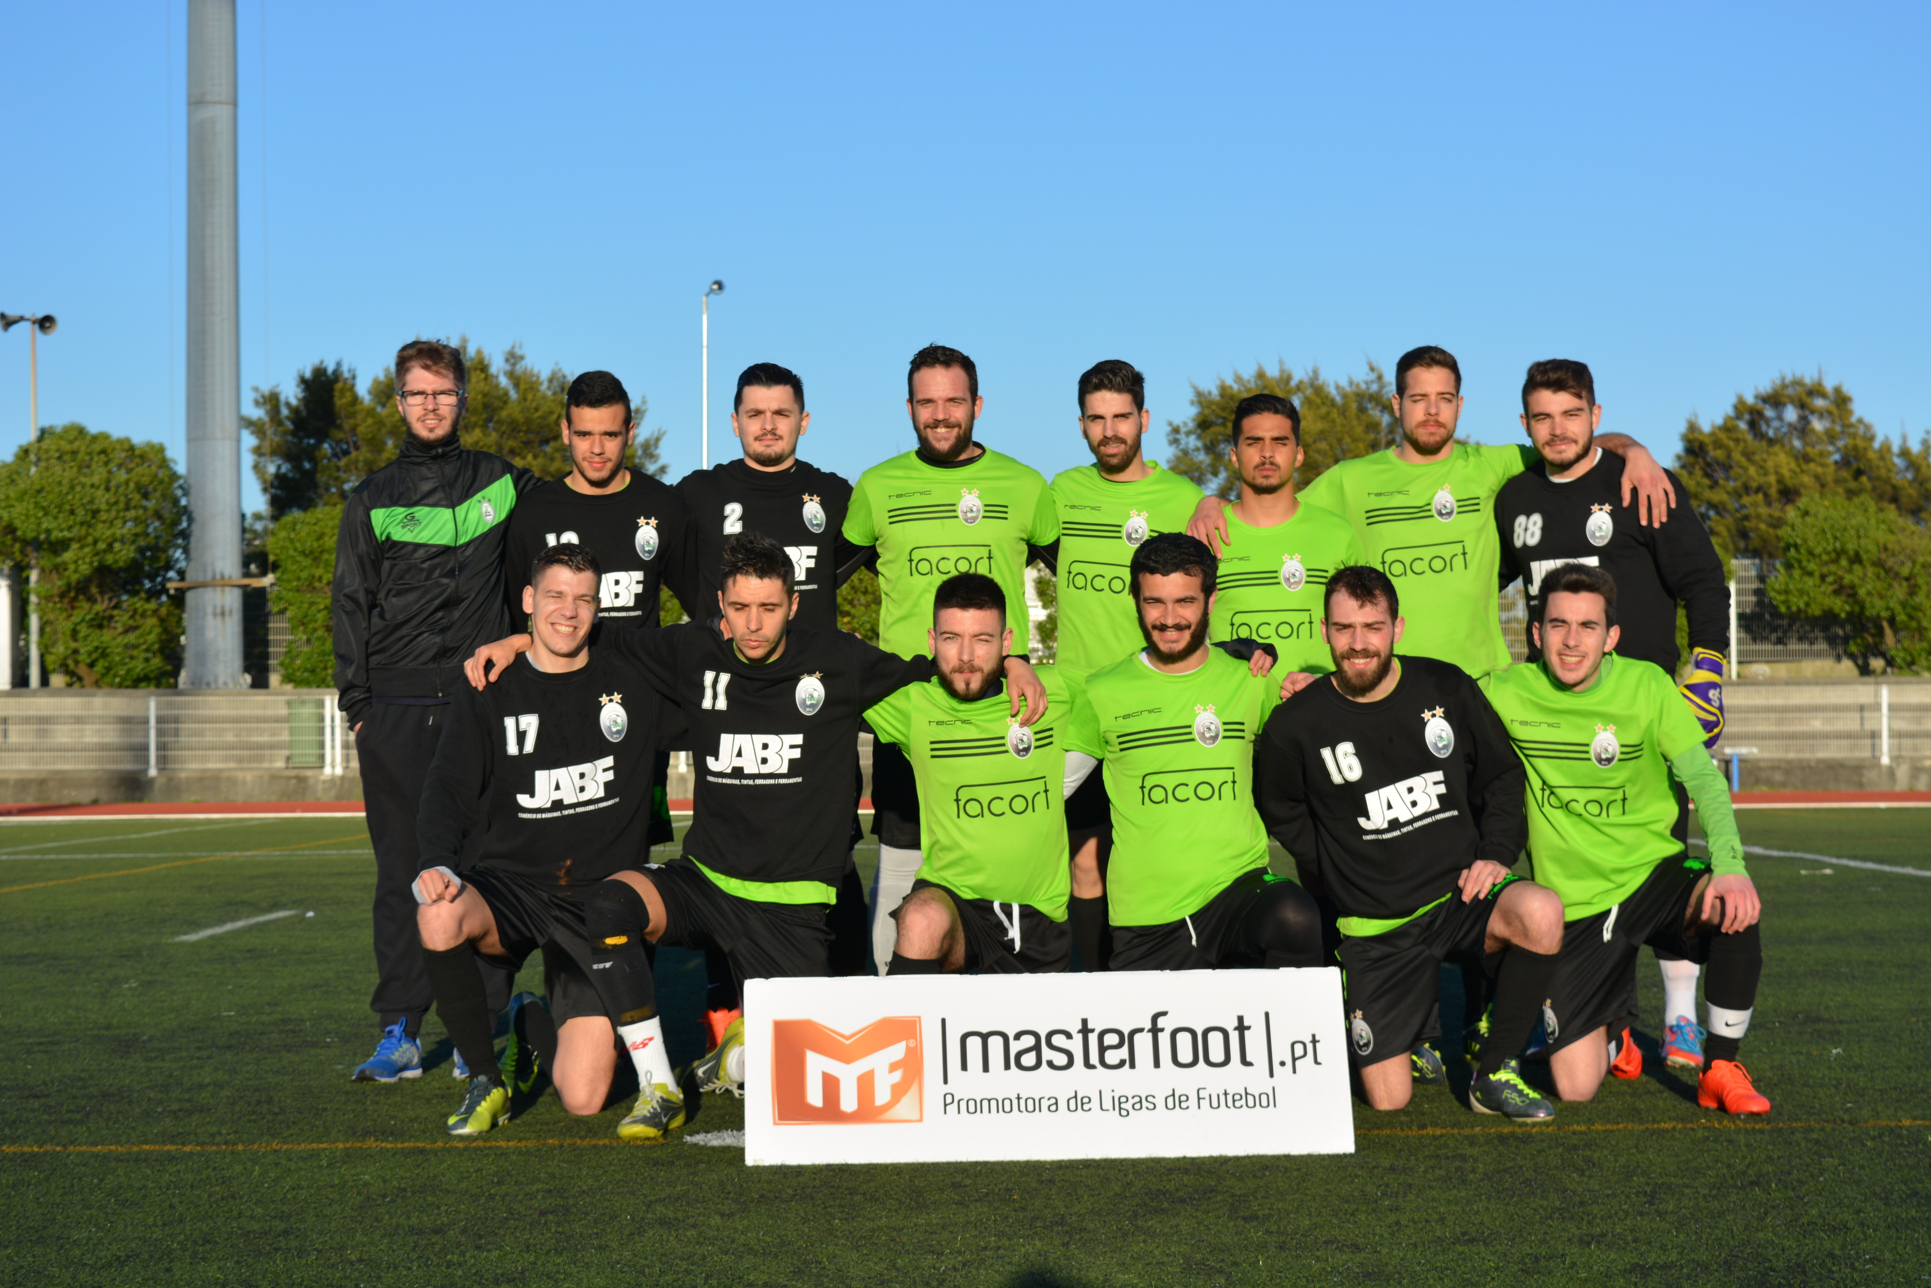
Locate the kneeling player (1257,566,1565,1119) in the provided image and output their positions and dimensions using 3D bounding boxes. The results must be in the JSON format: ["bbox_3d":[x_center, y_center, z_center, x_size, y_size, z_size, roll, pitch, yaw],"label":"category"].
[{"bbox_3d":[0.996,0.418,8.270,0.660,1.220,0.830,0,-2,-12],"label":"kneeling player"}]

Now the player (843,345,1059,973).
[{"bbox_3d":[-0.035,0.160,9.150,0.540,1.789,0.360,0,-2,-1],"label":"player"}]

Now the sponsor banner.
[{"bbox_3d":[0.162,0.839,7.370,1.200,0.390,0.030,-1,-26,-2],"label":"sponsor banner"}]

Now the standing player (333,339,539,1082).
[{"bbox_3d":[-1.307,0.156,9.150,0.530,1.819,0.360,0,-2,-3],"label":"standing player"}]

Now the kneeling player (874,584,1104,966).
[{"bbox_3d":[0.035,0.438,8.170,0.560,1.179,0.820,0,-2,-3],"label":"kneeling player"}]

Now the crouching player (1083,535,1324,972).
[{"bbox_3d":[0.511,0.394,8.170,0.580,1.258,0.820,-1,-2,0],"label":"crouching player"}]

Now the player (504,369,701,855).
[{"bbox_3d":[-0.907,0.188,9.250,0.550,1.760,0.350,0,-1,-3],"label":"player"}]

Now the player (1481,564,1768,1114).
[{"bbox_3d":[1.488,0.418,8.400,0.650,1.220,0.850,-1,-1,5],"label":"player"}]

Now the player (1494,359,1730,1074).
[{"bbox_3d":[1.616,0.169,9.250,0.600,1.760,0.360,-1,-2,14],"label":"player"}]

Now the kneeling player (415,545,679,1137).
[{"bbox_3d":[-0.928,0.412,8.200,0.600,1.250,0.850,-1,-2,1],"label":"kneeling player"}]

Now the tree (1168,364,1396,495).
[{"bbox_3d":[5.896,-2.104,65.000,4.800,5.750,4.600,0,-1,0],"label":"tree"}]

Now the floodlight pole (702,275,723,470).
[{"bbox_3d":[-4.931,-3.016,72.000,0.400,8.100,0.330,-1,-2,30],"label":"floodlight pole"}]

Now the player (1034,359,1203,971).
[{"bbox_3d":[0.394,0.174,9.150,0.500,1.751,0.360,-1,-2,3],"label":"player"}]

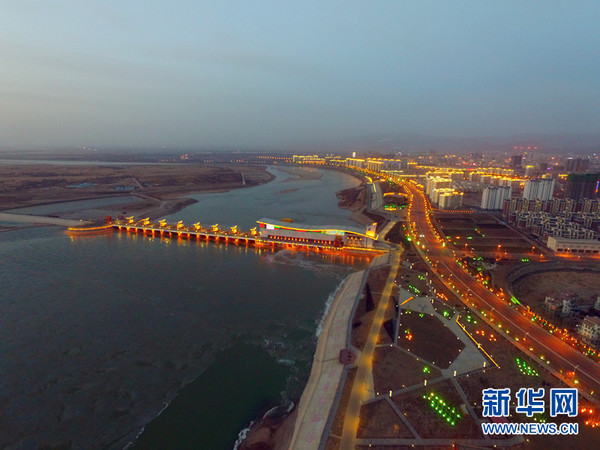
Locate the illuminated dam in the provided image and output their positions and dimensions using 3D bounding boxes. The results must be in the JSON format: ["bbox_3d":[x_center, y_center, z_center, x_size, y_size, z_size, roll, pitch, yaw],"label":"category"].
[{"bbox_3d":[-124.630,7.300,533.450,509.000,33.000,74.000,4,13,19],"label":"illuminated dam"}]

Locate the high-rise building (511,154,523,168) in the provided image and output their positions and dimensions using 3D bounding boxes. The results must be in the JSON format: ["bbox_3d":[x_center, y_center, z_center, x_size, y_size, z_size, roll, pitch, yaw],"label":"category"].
[{"bbox_3d":[1327.980,-382.210,2122.380,50.000,84.000,30.000,3,13,13],"label":"high-rise building"}]

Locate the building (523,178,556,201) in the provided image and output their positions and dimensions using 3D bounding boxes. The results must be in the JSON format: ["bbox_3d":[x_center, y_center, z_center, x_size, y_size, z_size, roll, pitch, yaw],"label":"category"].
[{"bbox_3d":[557.080,-74.030,812.500,56.000,54.000,16.000,2,13,10],"label":"building"}]

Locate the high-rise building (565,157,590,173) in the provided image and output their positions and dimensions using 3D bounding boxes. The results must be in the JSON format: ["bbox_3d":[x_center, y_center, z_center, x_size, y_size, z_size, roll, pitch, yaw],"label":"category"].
[{"bbox_3d":[1385.140,-292.020,1728.080,100.000,80.000,28.000,3,13,15],"label":"high-rise building"}]

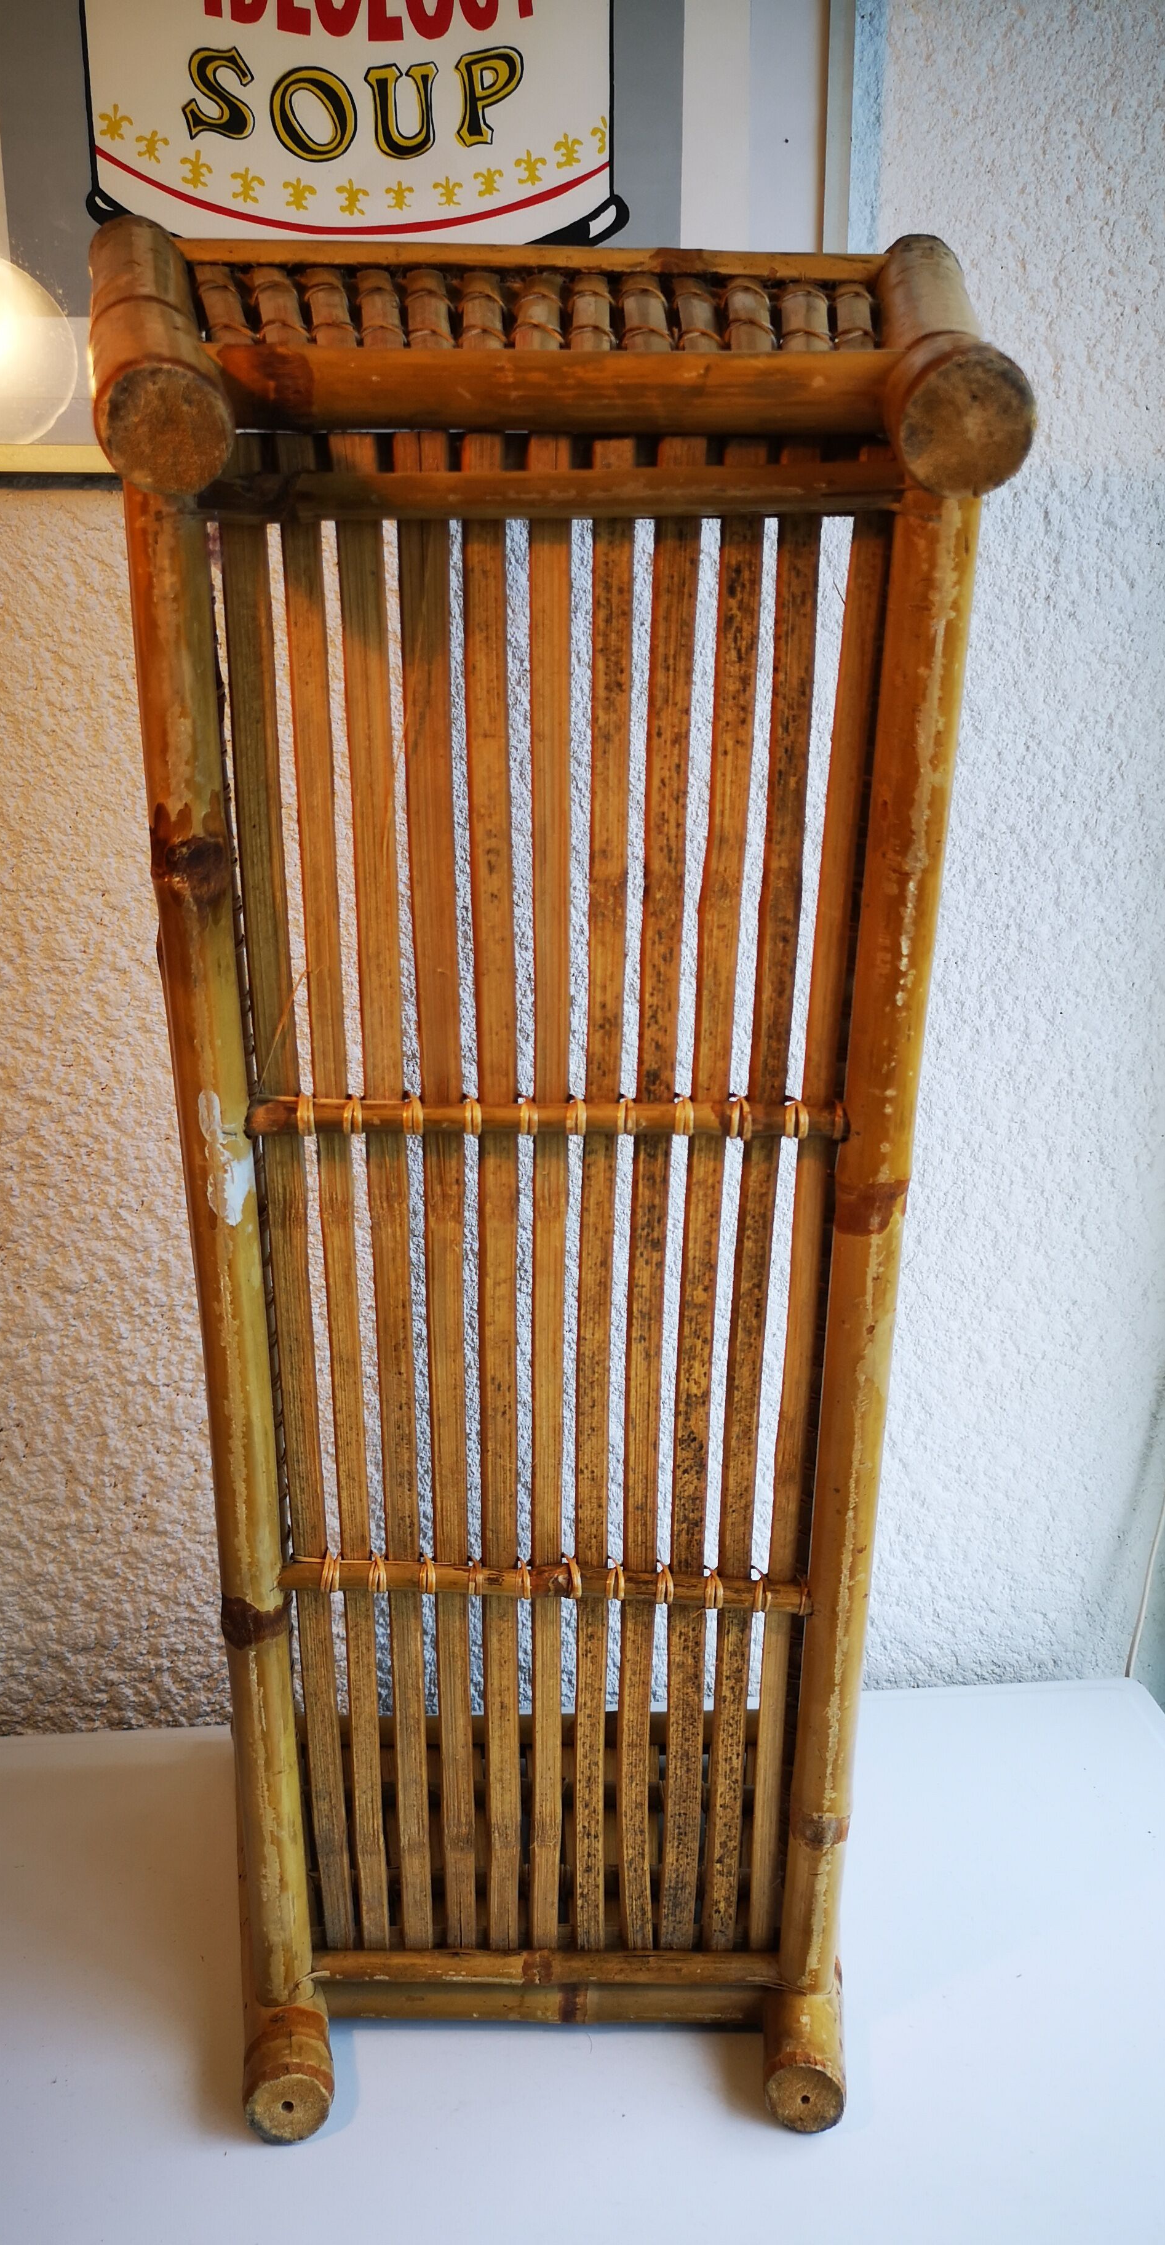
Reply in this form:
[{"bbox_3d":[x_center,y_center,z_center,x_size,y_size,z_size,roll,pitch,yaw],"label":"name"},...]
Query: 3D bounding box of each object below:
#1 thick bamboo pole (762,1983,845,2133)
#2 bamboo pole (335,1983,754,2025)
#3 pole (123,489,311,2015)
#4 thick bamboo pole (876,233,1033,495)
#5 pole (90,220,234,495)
[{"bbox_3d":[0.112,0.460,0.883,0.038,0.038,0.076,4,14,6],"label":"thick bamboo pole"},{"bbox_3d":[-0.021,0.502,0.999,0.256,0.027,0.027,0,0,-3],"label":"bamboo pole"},{"bbox_3d":[-0.149,0.101,0.749,0.028,0.745,0.028,-1,24,-3],"label":"pole"},{"bbox_3d":[0.138,-0.302,0.679,0.043,0.043,0.322,4,34,6],"label":"thick bamboo pole"},{"bbox_3d":[-0.162,-0.300,0.662,0.042,0.042,0.322,-5,34,-12],"label":"pole"}]

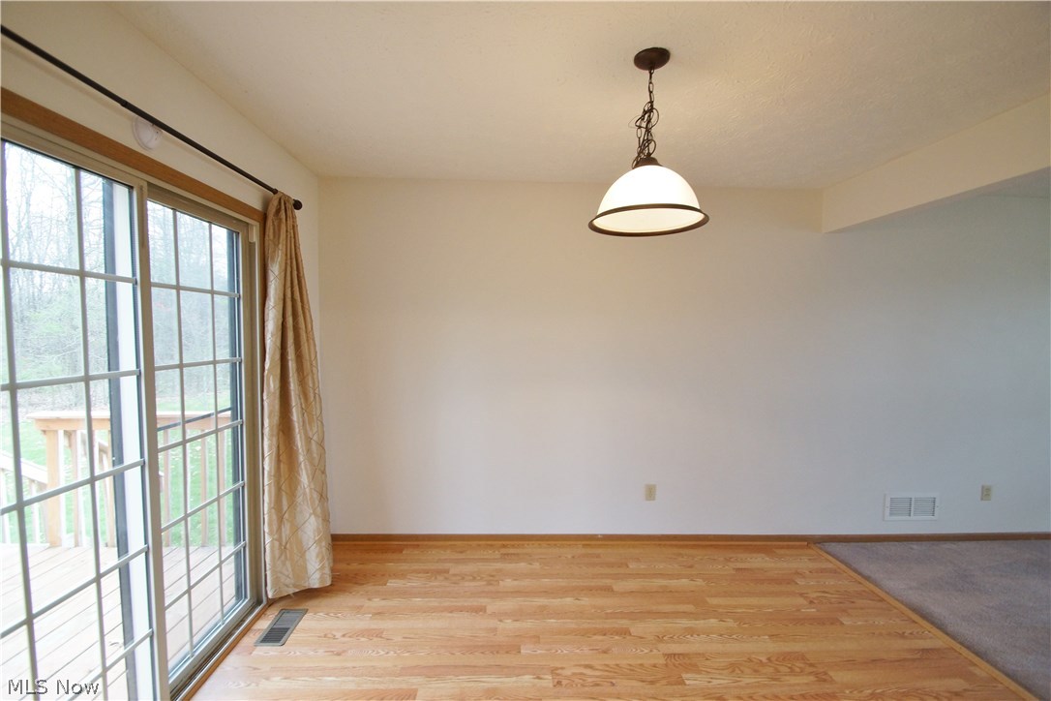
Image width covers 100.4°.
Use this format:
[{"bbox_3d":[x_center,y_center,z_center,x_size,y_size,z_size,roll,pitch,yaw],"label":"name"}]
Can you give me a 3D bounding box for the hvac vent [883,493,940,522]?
[{"bbox_3d":[2.750,1.118,3.107,0.395,0.195,0.020,1,3,-3],"label":"hvac vent"}]

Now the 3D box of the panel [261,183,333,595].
[{"bbox_3d":[-1.204,0.266,2.331,0.240,2.120,0.340,1,3,-3],"label":"panel"}]

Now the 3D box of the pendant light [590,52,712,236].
[{"bbox_3d":[0.444,-0.741,1.566,0.416,0.590,0.416,1,3,-3],"label":"pendant light"}]

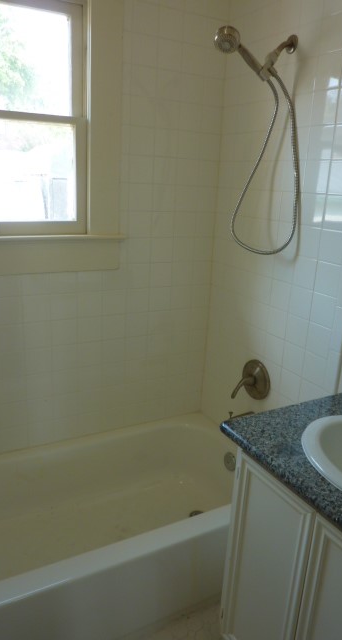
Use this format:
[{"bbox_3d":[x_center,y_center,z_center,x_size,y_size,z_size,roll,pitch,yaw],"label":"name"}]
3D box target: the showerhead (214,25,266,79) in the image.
[{"bbox_3d":[0.235,-0.867,1.523,0.223,0.068,0.085,33,-30,-25],"label":"showerhead"}]

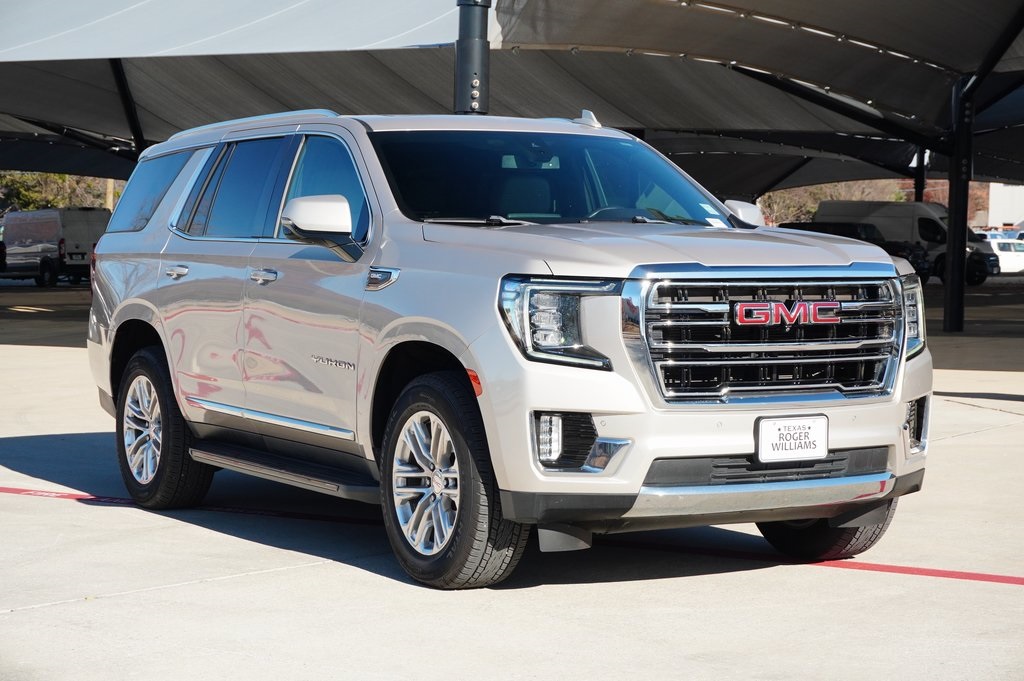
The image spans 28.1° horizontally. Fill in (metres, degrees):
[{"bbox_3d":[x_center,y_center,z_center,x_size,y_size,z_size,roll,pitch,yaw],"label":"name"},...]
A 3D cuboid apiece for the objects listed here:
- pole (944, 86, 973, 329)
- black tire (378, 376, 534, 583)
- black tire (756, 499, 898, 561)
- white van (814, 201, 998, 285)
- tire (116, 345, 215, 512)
[{"bbox_3d":[6.553,-1.986,30.000,0.310,3.713,0.310,2,0,0],"label":"pole"},{"bbox_3d":[-0.217,0.534,7.806,0.280,0.825,0.825,-1,2,-30],"label":"black tire"},{"bbox_3d":[1.259,0.518,8.792,0.280,0.825,0.835,-1,2,-31],"label":"black tire"},{"bbox_3d":[11.881,-2.866,61.329,5.450,2.540,2.070,3,3,36],"label":"white van"},{"bbox_3d":[-1.767,0.448,10.456,0.280,0.825,0.825,-1,2,-30],"label":"tire"}]

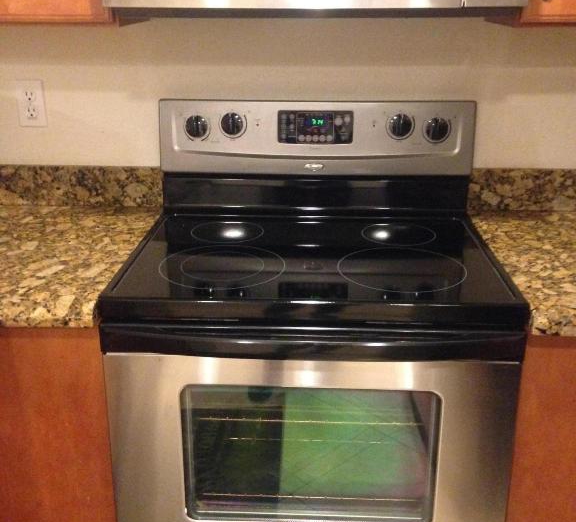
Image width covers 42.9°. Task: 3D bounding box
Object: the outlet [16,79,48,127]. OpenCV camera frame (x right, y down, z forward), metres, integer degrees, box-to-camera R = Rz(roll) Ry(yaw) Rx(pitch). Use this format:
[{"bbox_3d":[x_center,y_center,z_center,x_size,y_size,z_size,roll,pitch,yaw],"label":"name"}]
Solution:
[{"bbox_3d":[-0.637,-0.392,1.822,0.071,0.115,0.010,1,19,2],"label":"outlet"}]

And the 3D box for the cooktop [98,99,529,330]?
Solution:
[{"bbox_3d":[0.056,-0.142,1.548,0.759,0.325,0.633,1,19,2],"label":"cooktop"}]

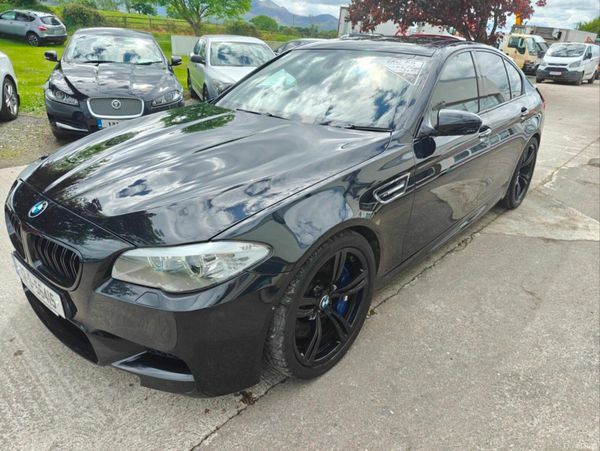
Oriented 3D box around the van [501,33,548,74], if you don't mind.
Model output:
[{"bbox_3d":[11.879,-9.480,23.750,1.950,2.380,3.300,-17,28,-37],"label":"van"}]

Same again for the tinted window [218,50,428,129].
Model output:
[{"bbox_3d":[0.122,-0.929,2.756,1.430,0.110,0.840,19,57,38],"label":"tinted window"}]

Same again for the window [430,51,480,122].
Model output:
[{"bbox_3d":[0.908,-0.829,2.502,0.060,0.430,0.880,-13,7,46],"label":"window"}]

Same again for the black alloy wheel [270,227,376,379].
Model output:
[{"bbox_3d":[0.064,0.325,1.887,0.270,0.690,0.690,19,29,38],"label":"black alloy wheel"}]

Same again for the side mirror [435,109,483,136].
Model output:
[{"bbox_3d":[0.819,-0.535,2.180,0.235,0.150,0.150,19,29,38],"label":"side mirror"}]

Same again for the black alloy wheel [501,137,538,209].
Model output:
[{"bbox_3d":[2.011,-0.511,3.959,0.285,0.690,0.690,19,29,38],"label":"black alloy wheel"}]

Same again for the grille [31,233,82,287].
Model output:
[{"bbox_3d":[-0.919,0.130,1.593,0.310,0.170,0.060,13,18,28],"label":"grille"}]

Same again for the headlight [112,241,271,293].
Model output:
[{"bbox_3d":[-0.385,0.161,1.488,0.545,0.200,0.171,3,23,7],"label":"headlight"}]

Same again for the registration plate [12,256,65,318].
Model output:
[{"bbox_3d":[-1.098,0.246,1.752,0.520,0.112,0.020,19,30,38],"label":"registration plate"}]

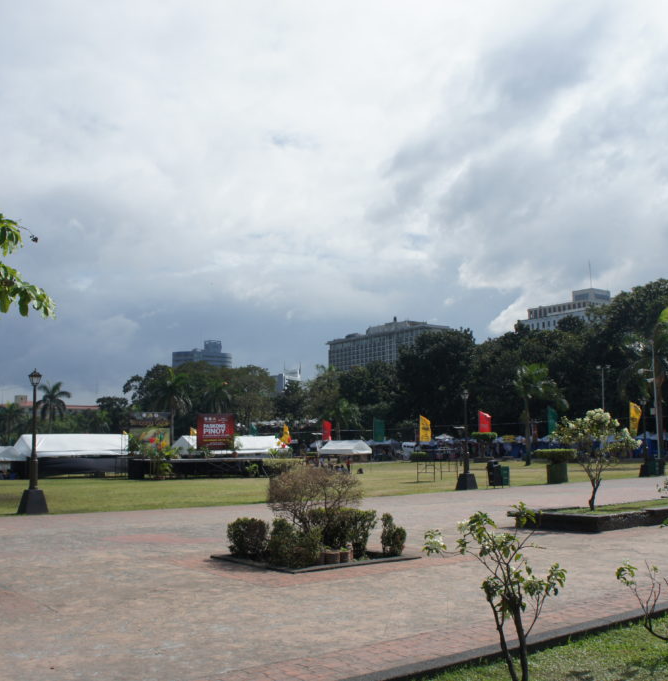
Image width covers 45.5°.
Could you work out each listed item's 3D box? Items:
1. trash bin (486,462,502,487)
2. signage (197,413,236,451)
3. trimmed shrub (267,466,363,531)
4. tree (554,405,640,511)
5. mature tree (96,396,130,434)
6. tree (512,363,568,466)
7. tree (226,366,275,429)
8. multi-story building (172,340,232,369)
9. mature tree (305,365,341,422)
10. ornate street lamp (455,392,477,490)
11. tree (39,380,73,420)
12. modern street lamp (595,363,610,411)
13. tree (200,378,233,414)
[{"bbox_3d":[7.361,6.123,36.500,0.580,1.150,0.550,5,-9,-38],"label":"trash bin"},{"bbox_3d":[-11.369,8.829,77.000,3.700,3.500,0.300,0,-7,-5],"label":"signage"},{"bbox_3d":[-0.418,3.264,15.217,1.750,1.688,1.650,0,-7,-2],"label":"trimmed shrub"},{"bbox_3d":[6.710,3.094,20.797,2.150,2.621,2.050,-3,-8,17],"label":"tree"},{"bbox_3d":[-38.450,15.260,138.400,6.300,11.040,6.300,1,-8,-15],"label":"mature tree"},{"bbox_3d":[17.270,6.170,67.290,4.700,8.580,4.700,-3,-8,14],"label":"tree"},{"bbox_3d":[-12.870,11.330,125.650,8.200,14.510,8.200,0,-7,-6],"label":"tree"},{"bbox_3d":[-97.809,41.256,589.621,42.000,77.817,32.000,1,-8,-9],"label":"multi-story building"},{"bbox_3d":[-1.679,10.046,111.145,5.600,13.168,5.600,-1,-7,-1],"label":"mature tree"},{"bbox_3d":[6.052,4.548,36.731,0.680,4.569,0.680,5,-9,-37],"label":"ornate street lamp"},{"bbox_3d":[-45.039,12.902,127.174,5.400,12.723,5.400,2,-8,-19],"label":"tree"},{"bbox_3d":[27.060,7.240,80.360,1.500,9.570,0.500,-3,-8,18],"label":"modern street lamp"},{"bbox_3d":[-16.220,11.020,110.440,4.600,11.510,4.600,0,-7,-8],"label":"tree"}]

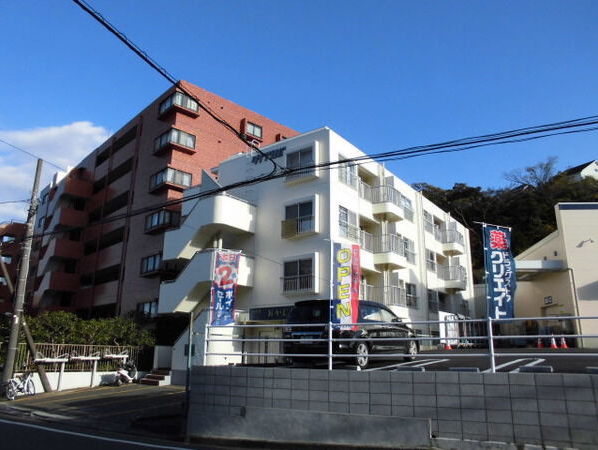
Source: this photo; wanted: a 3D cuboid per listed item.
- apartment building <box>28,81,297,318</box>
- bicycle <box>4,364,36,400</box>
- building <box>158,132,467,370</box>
[{"bbox_3d":[-14.233,3.727,43.794,14.000,19.300,31.500,15,-21,-42],"label":"apartment building"},{"bbox_3d":[-10.000,5.723,16.406,0.560,1.070,1.720,-1,-16,6],"label":"bicycle"},{"bbox_3d":[4.477,3.779,30.279,9.100,11.850,25.800,-11,-19,35],"label":"building"}]

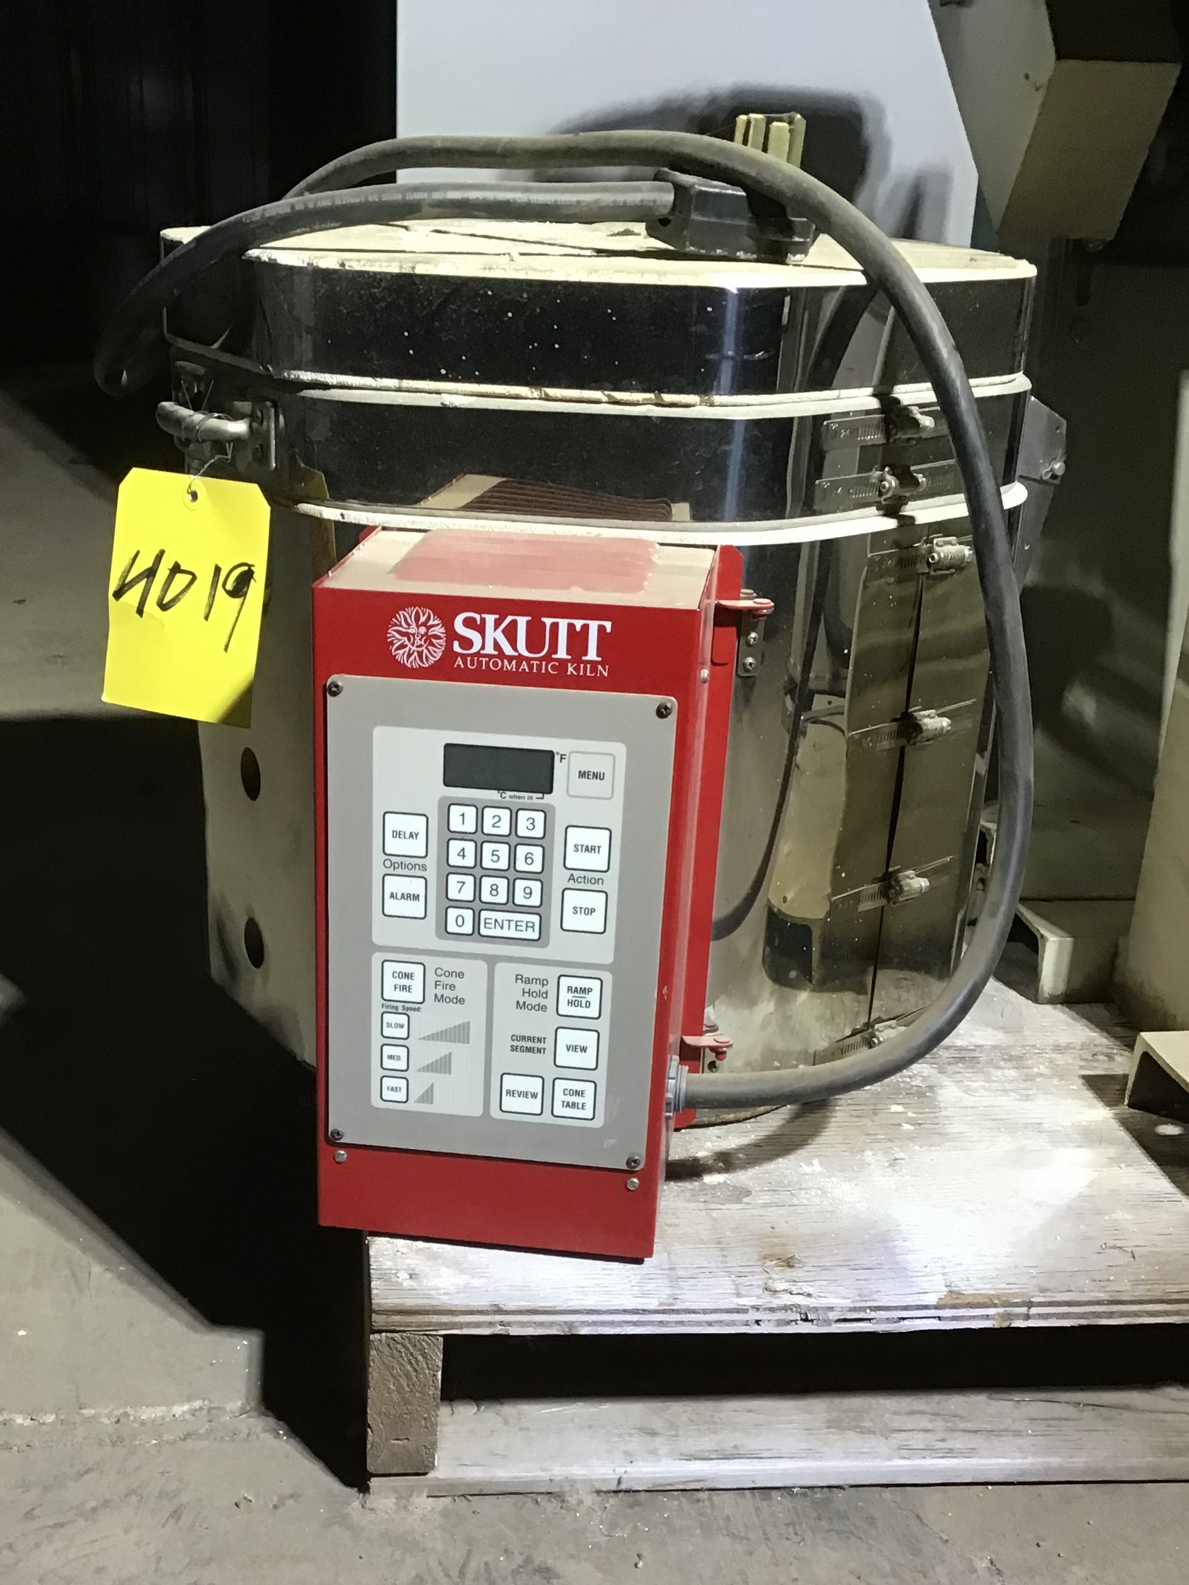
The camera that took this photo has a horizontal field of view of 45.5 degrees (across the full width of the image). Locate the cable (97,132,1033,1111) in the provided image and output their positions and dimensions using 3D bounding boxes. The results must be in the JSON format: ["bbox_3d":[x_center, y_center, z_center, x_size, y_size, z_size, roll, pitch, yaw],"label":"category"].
[{"bbox_3d":[-0.025,-0.119,0.847,0.575,0.504,0.319,4,23,6],"label":"cable"}]

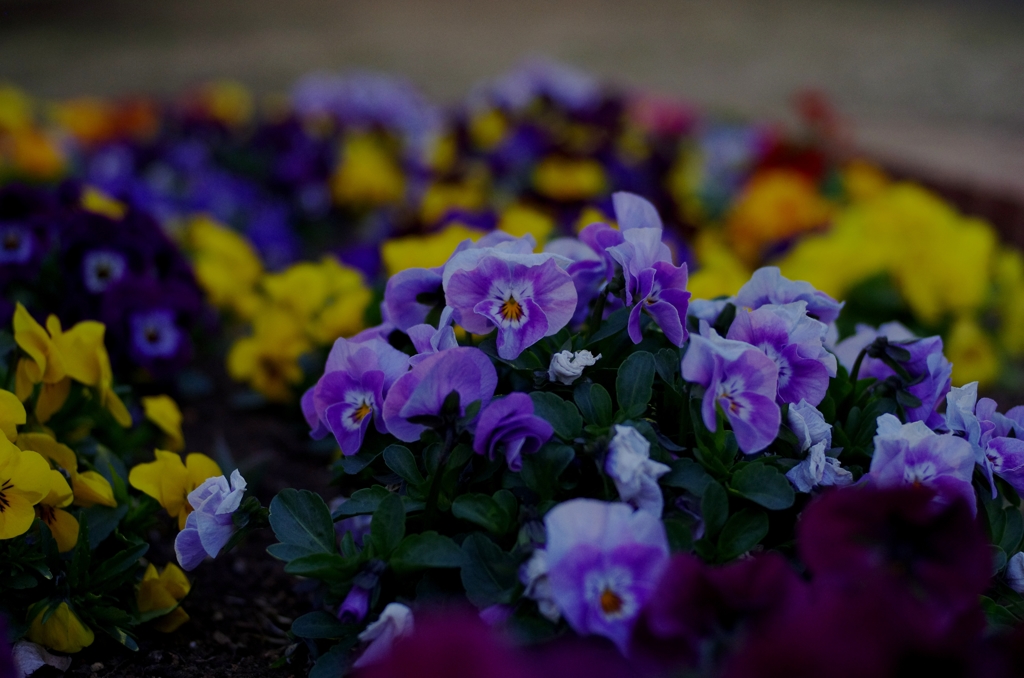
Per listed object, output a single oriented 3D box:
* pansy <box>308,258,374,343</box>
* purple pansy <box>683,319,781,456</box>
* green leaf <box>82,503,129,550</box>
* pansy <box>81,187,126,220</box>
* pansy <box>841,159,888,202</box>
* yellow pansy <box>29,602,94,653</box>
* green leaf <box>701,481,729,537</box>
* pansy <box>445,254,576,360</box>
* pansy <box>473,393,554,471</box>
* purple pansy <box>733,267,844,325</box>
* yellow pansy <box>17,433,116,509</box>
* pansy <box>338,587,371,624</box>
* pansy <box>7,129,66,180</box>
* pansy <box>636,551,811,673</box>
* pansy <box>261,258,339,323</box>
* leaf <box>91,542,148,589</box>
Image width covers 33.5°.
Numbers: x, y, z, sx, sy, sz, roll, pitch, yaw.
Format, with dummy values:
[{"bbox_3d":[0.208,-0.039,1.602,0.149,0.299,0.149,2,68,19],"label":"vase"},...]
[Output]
[{"bbox_3d":[-0.100,-0.022,0.990,0.041,0.048,0.026,-2,15,-8],"label":"pansy"},{"bbox_3d":[0.087,0.020,0.680,0.040,0.051,0.024,-3,17,-11],"label":"purple pansy"},{"bbox_3d":[-0.143,0.066,0.600,0.017,0.017,0.010,0,17,0],"label":"green leaf"},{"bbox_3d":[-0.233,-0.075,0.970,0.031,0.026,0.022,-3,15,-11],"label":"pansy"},{"bbox_3d":[0.291,-0.130,1.400,0.040,0.040,0.022,0,15,0],"label":"pansy"},{"bbox_3d":[-0.164,0.105,0.620,0.026,0.021,0.023,0,52,0],"label":"yellow pansy"},{"bbox_3d":[0.077,0.064,0.645,0.011,0.021,0.007,1,6,6],"label":"green leaf"},{"bbox_3d":[-0.001,-0.011,0.600,0.045,0.036,0.018,0,6,-2],"label":"pansy"},{"bbox_3d":[0.001,0.031,0.575,0.024,0.022,0.019,-2,6,-22],"label":"pansy"},{"bbox_3d":[0.124,-0.017,0.765,0.050,0.032,0.030,-1,17,-3],"label":"purple pansy"},{"bbox_3d":[-0.160,0.047,0.610,0.033,0.027,0.032,5,17,17],"label":"yellow pansy"},{"bbox_3d":[-0.054,0.091,0.580,0.011,0.013,0.012,8,18,24],"label":"pansy"},{"bbox_3d":[-0.371,-0.144,1.330,0.043,0.037,0.028,0,17,0],"label":"pansy"},{"bbox_3d":[0.062,0.082,0.510,0.051,0.038,0.026,0,17,0],"label":"pansy"},{"bbox_3d":[-0.120,-0.027,0.960,0.044,0.037,0.026,-2,17,-6],"label":"pansy"},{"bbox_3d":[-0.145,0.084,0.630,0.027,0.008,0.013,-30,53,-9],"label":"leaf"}]

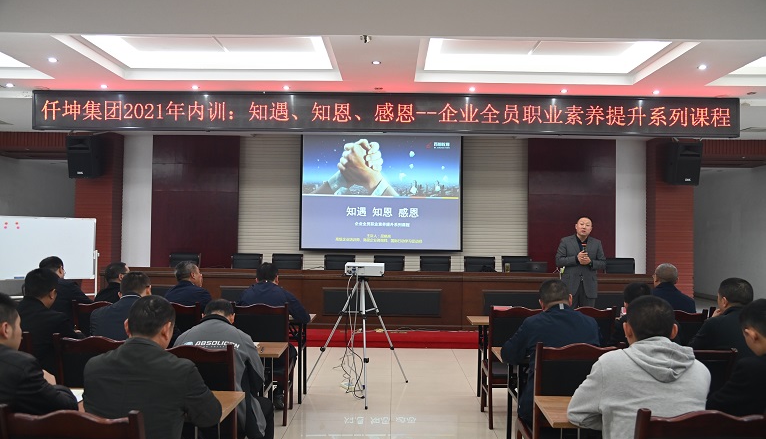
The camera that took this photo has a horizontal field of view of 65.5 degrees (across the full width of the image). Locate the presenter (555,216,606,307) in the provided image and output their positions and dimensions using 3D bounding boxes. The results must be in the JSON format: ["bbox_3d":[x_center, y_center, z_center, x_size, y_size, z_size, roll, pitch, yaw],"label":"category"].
[{"bbox_3d":[2.320,0.855,6.990,0.610,1.780,0.380,0,-2,16],"label":"presenter"}]

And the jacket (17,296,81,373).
[{"bbox_3d":[-2.077,0.787,3.593,0.520,0.660,0.580,0,-2,4],"label":"jacket"}]

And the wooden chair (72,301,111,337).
[{"bbox_3d":[-2.235,1.141,4.937,0.460,0.970,0.520,1,-2,1],"label":"wooden chair"}]

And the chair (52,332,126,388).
[{"bbox_3d":[-1.481,1.090,3.266,0.460,0.970,0.520,1,-2,1],"label":"chair"}]

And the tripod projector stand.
[{"bbox_3d":[-0.272,1.104,5.739,1.060,1.140,1.000,1,-2,1],"label":"tripod projector stand"}]

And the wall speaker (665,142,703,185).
[{"bbox_3d":[5.150,-0.952,10.238,0.430,0.710,0.390,1,8,-9],"label":"wall speaker"}]

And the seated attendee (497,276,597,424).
[{"bbox_3d":[1.009,0.978,3.453,0.580,1.260,0.740,1,-2,-2],"label":"seated attendee"}]

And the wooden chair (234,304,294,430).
[{"bbox_3d":[-0.965,1.155,4.957,0.460,0.970,0.520,1,-2,1],"label":"wooden chair"}]

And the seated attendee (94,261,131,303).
[{"bbox_3d":[-2.291,1.008,5.153,0.520,1.250,0.720,0,-2,11],"label":"seated attendee"}]

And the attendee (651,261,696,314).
[{"bbox_3d":[2.284,1.016,4.884,0.520,1.290,0.740,1,-2,-2],"label":"attendee"}]

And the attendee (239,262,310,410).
[{"bbox_3d":[-0.942,1.000,5.139,0.600,1.270,0.720,1,-2,3],"label":"attendee"}]

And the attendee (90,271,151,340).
[{"bbox_3d":[-1.487,0.955,3.658,0.540,1.260,0.720,0,-2,4],"label":"attendee"}]

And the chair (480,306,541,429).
[{"bbox_3d":[1.041,1.164,4.810,0.450,0.965,0.530,1,-2,1],"label":"chair"}]

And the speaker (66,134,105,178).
[{"bbox_3d":[-5.190,-1.093,10.418,0.430,0.710,0.390,0,8,5],"label":"speaker"}]

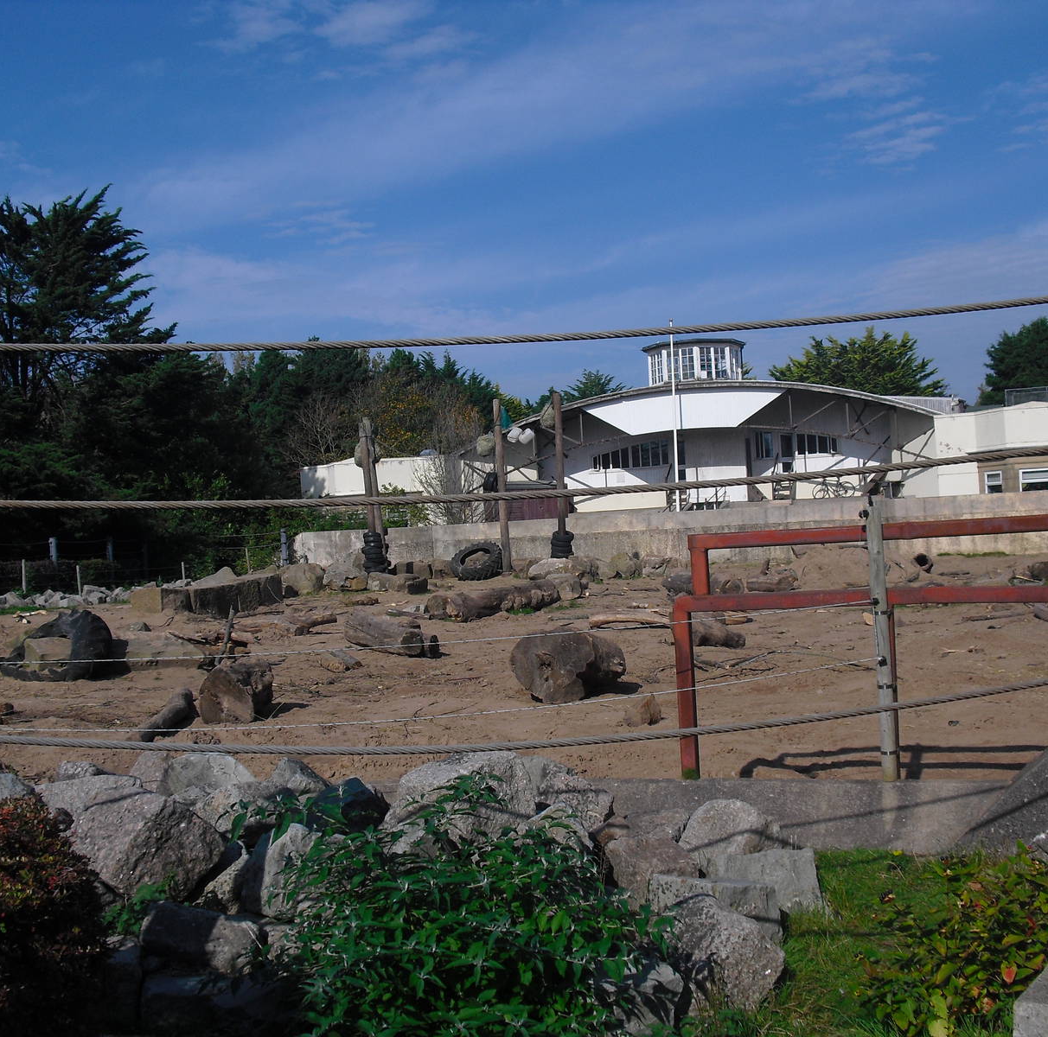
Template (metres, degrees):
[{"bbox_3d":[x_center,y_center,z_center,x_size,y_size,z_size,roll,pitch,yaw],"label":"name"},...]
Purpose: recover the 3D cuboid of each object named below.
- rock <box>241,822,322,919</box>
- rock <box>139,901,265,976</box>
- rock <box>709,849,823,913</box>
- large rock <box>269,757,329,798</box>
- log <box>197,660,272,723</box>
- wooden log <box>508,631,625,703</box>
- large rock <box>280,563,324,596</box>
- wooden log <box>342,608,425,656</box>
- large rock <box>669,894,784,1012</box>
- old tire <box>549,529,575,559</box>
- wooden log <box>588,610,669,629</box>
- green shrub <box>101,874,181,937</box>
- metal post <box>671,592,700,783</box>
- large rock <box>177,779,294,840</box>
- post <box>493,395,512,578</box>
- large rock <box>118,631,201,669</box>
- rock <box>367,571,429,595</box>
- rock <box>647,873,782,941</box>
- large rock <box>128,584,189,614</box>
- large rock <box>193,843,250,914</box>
[{"bbox_3d":[-1.061,1.557,6.350,0.340,0.390,0.370,-3,0,0],"label":"rock"},{"bbox_3d":[-1.285,1.682,5.750,0.470,0.270,0.370,-3,0,0],"label":"rock"},{"bbox_3d":[1.335,2.010,7.950,0.620,0.380,0.420,-3,1,-6],"label":"rock"},{"bbox_3d":[-1.356,1.578,8.700,0.380,0.280,0.330,-3,1,-9],"label":"large rock"},{"bbox_3d":[-2.768,1.658,13.900,0.550,0.570,0.800,-3,1,2],"label":"log"},{"bbox_3d":[0.434,1.481,14.417,0.740,0.680,1.000,-2,1,21],"label":"wooden log"},{"bbox_3d":[-4.463,1.200,29.010,0.900,0.680,0.800,-3,1,-9],"label":"large rock"},{"bbox_3d":[-1.729,1.400,17.500,0.400,0.400,1.500,-3,1,-33],"label":"wooden log"},{"bbox_3d":[0.892,1.900,6.300,0.480,0.460,0.460,-3,1,0],"label":"large rock"},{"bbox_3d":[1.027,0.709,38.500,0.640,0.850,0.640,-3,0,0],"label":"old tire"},{"bbox_3d":[1.403,1.308,18.833,1.100,0.200,0.250,-3,1,-3],"label":"wooden log"},{"bbox_3d":[-2.077,2.106,7.800,0.380,0.310,0.300,-3,1,0],"label":"green shrub"},{"bbox_3d":[0.979,1.026,8.714,0.110,1.101,0.110,-3,1,6],"label":"metal post"},{"bbox_3d":[-1.882,1.910,9.400,0.740,0.420,0.600,-3,1,0],"label":"large rock"},{"bbox_3d":[-0.571,-0.871,38.000,0.220,4.620,0.220,-4,1,0],"label":"post"},{"bbox_3d":[-4.335,1.586,17.100,0.950,0.320,0.750,-3,0,0],"label":"large rock"},{"bbox_3d":[-2.818,1.439,32.200,1.350,0.480,0.850,-3,1,0],"label":"rock"},{"bbox_3d":[0.968,1.988,7.300,0.660,0.330,0.420,-3,1,-9],"label":"rock"},{"bbox_3d":[-6.871,1.537,27.100,1.000,0.500,0.850,-3,1,11],"label":"large rock"},{"bbox_3d":[-1.749,2.079,8.300,0.340,0.400,0.340,-3,1,0],"label":"large rock"}]

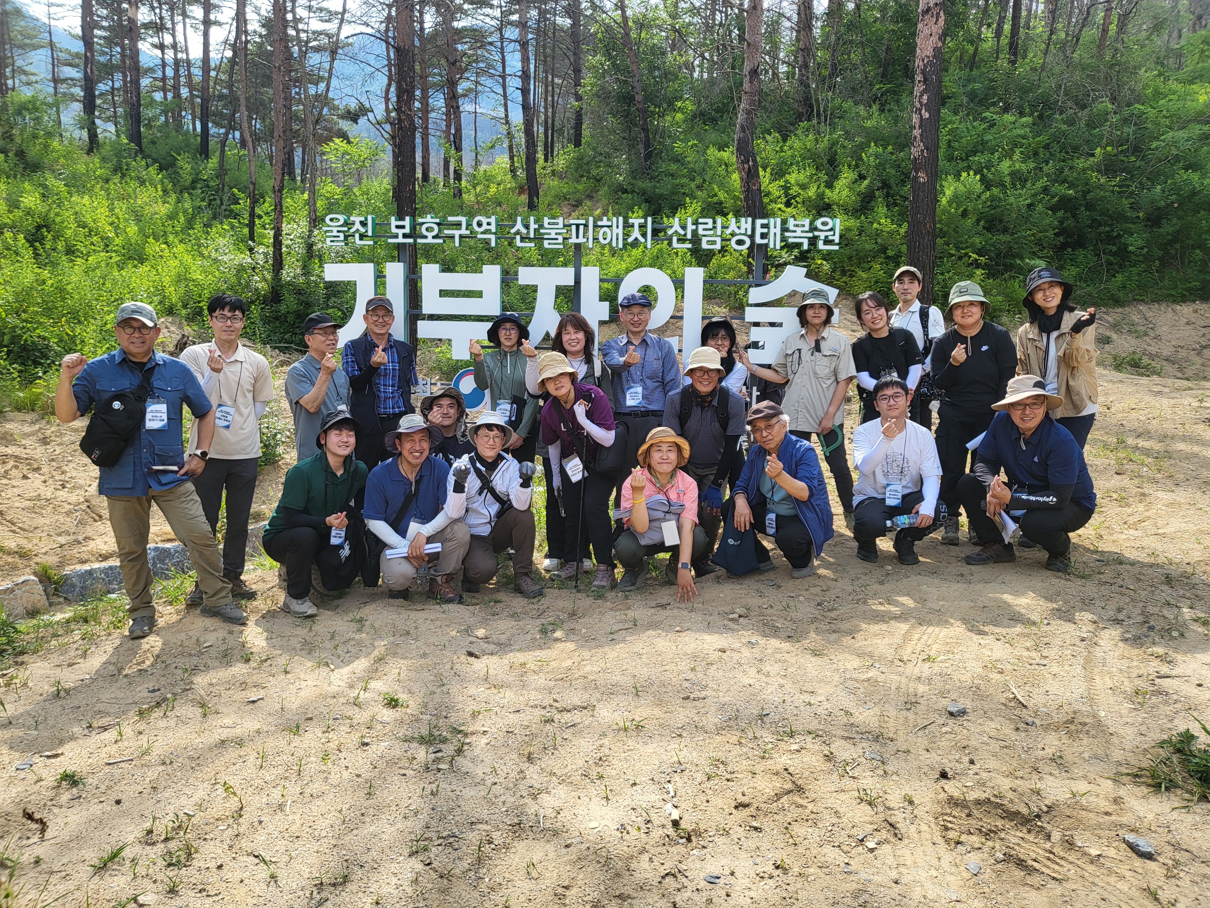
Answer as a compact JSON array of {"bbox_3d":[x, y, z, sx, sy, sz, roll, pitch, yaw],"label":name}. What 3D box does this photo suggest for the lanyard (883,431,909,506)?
[{"bbox_3d":[1.650,0.062,5.150,0.150,0.470,0.110,2,1,14],"label":"lanyard"}]

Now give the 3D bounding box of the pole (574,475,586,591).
[{"bbox_3d":[-0.131,0.219,5.165,0.050,1.130,0.050,3,9,0],"label":"pole"}]

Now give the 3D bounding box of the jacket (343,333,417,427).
[{"bbox_3d":[-1.388,-0.447,5.620,0.460,0.590,0.300,-1,8,-12],"label":"jacket"}]

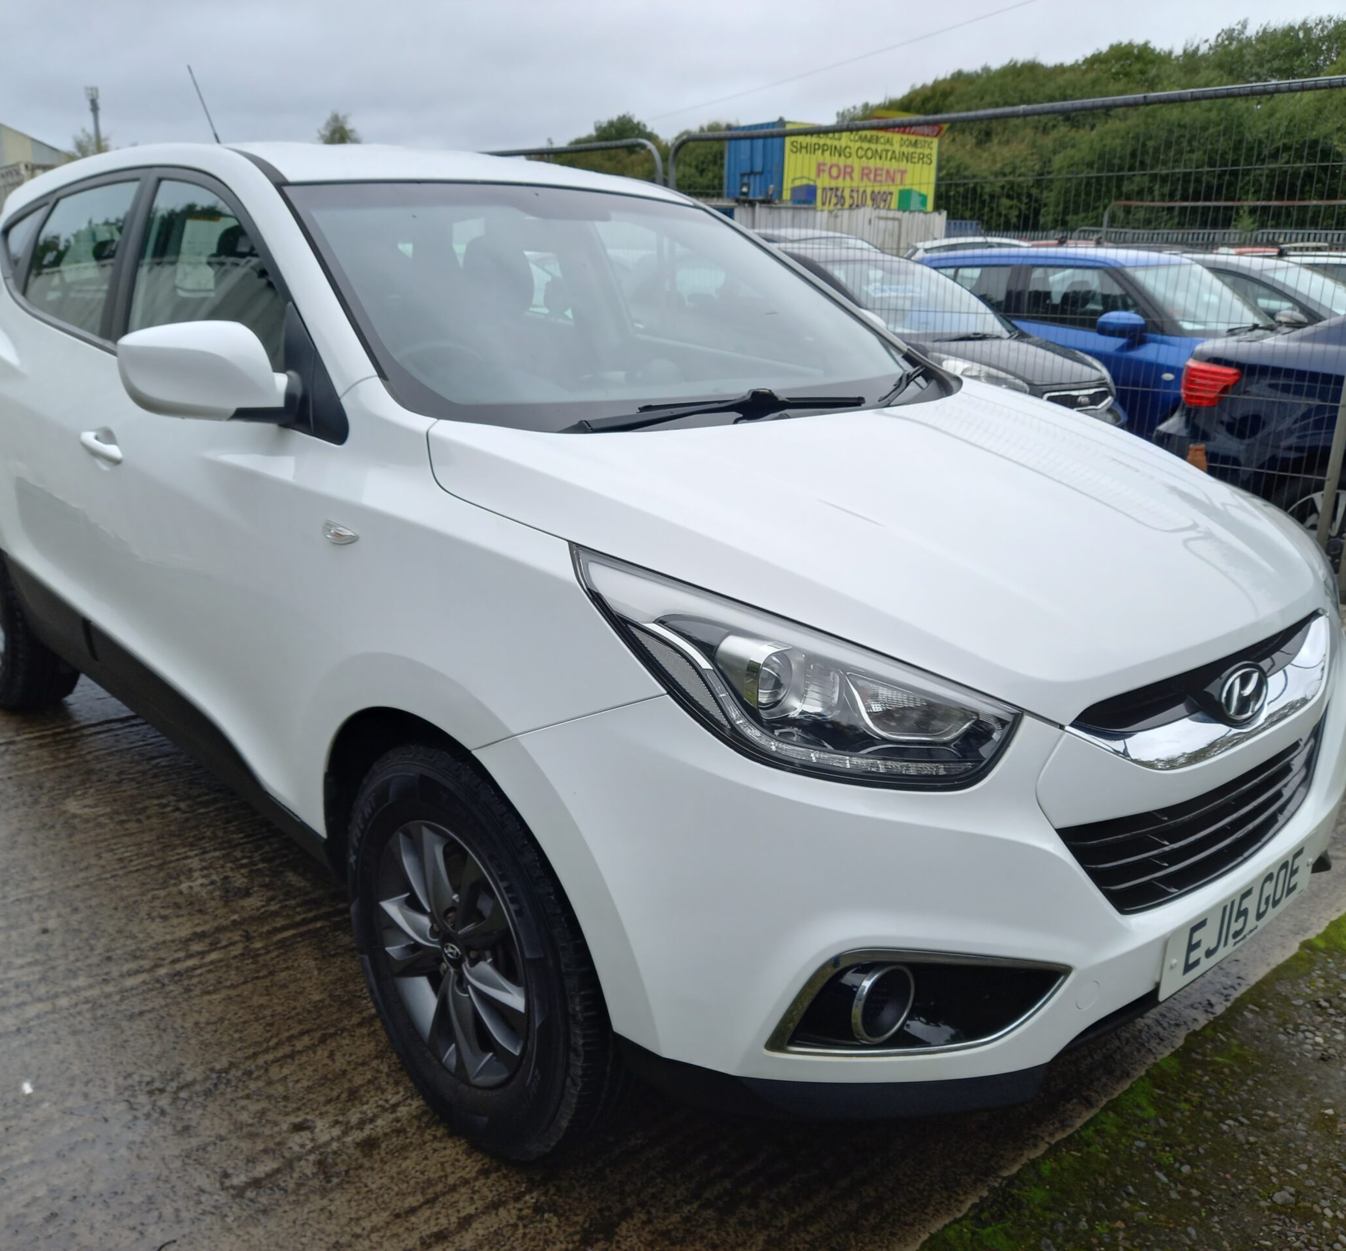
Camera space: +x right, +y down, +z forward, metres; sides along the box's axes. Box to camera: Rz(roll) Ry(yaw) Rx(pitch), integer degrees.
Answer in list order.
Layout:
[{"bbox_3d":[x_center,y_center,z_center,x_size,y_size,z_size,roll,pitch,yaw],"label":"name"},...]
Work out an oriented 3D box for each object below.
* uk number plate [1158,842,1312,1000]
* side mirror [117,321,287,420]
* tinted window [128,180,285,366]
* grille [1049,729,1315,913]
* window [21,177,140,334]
[{"bbox_3d":[0.900,0.441,1.891,0.520,0.111,0.020,-12,20,-42],"label":"uk number plate"},{"bbox_3d":[-0.810,-0.443,2.096,0.250,0.170,0.170,-12,21,-42],"label":"side mirror"},{"bbox_3d":[-0.977,-0.741,2.561,0.930,0.455,0.060,19,0,44],"label":"tinted window"},{"bbox_3d":[0.875,0.288,1.882,0.920,0.180,0.120,-12,21,-42],"label":"grille"},{"bbox_3d":[-1.524,-0.958,3.137,0.690,0.400,0.060,19,0,44],"label":"window"}]

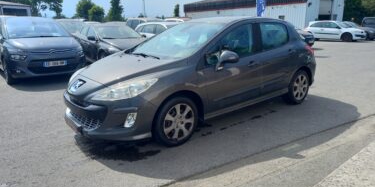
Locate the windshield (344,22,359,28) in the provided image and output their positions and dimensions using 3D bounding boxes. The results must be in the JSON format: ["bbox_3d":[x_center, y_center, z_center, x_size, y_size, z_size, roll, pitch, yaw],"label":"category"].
[{"bbox_3d":[13.628,-5.709,22.495,1.400,0.450,0.700,-12,19,-38],"label":"windshield"}]

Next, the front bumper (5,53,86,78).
[{"bbox_3d":[-3.275,-0.663,6.603,1.830,0.550,0.600,-14,19,-40],"label":"front bumper"}]

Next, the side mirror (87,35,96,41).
[{"bbox_3d":[-2.726,-1.518,7.580,0.240,0.170,0.160,-14,19,-40],"label":"side mirror"}]

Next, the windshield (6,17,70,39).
[{"bbox_3d":[-3.954,-1.688,7.072,1.500,0.540,0.780,-13,19,-40],"label":"windshield"}]

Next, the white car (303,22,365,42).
[{"bbox_3d":[10.698,-4.630,19.727,1.820,1.460,4.210,-12,18,-35],"label":"white car"}]

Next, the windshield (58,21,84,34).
[{"bbox_3d":[-5.311,-2.974,12.236,1.450,0.520,0.750,-12,19,-38],"label":"windshield"}]

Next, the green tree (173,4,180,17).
[{"bbox_3d":[-2.026,-14.914,52.940,1.600,4.926,1.600,-1,15,0],"label":"green tree"}]

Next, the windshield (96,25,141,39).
[{"bbox_3d":[-2.297,-1.988,8.755,1.450,0.420,0.800,-13,19,-40],"label":"windshield"}]

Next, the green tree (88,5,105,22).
[{"bbox_3d":[-14.224,-11.614,42.417,2.471,4.145,2.471,-7,16,-24],"label":"green tree"}]

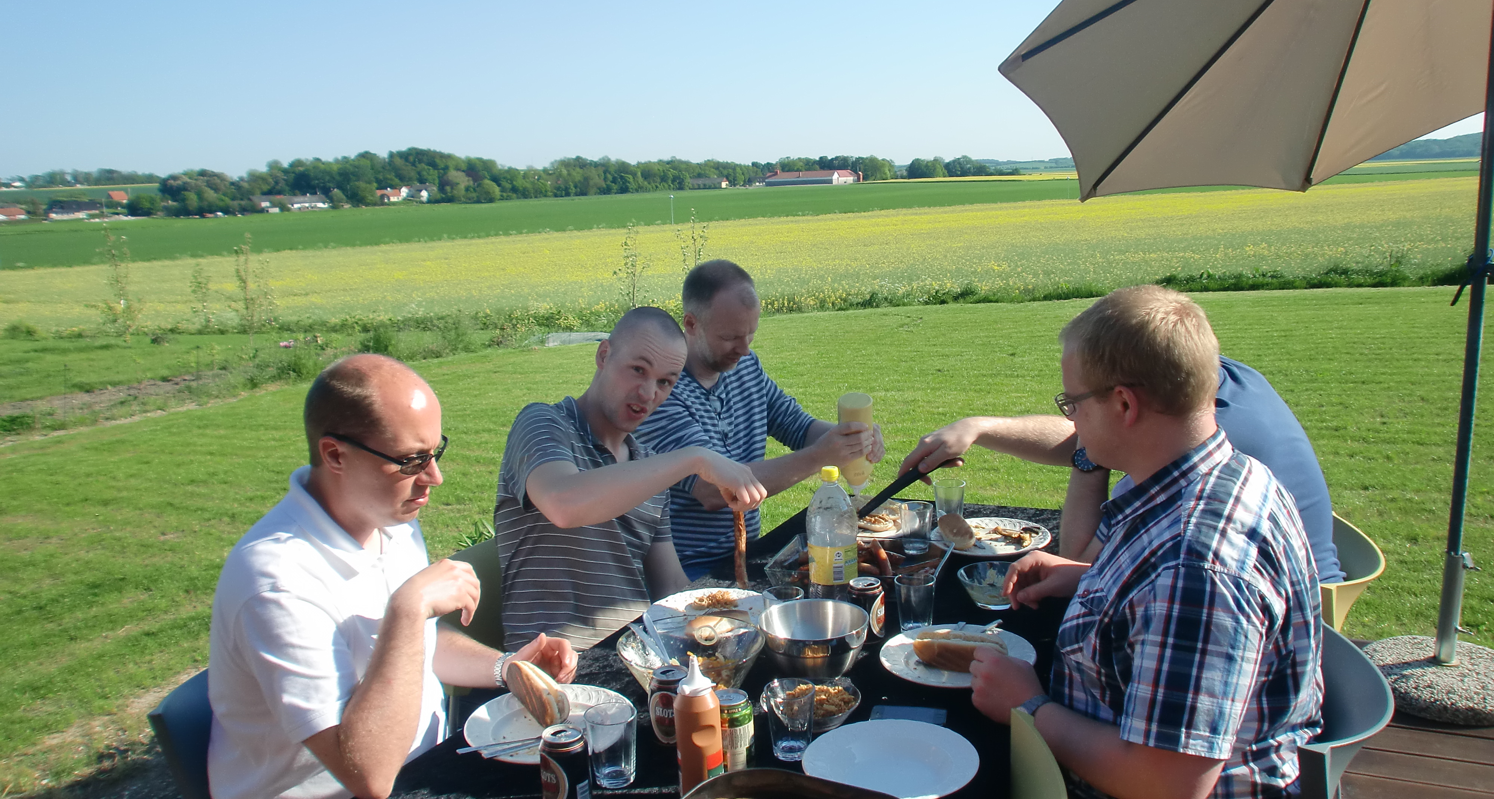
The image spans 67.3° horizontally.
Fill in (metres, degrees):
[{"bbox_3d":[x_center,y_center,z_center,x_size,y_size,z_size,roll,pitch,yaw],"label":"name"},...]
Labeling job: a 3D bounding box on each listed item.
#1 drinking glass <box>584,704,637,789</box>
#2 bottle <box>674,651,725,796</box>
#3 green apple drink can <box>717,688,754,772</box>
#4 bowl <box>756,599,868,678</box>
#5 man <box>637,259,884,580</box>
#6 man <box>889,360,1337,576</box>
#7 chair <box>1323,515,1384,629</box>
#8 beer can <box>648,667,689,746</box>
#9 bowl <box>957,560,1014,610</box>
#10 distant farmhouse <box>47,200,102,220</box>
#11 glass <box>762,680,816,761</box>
[{"bbox_3d":[-0.195,0.510,1.647,0.075,0.102,0.075,-3,11,0],"label":"drinking glass"},{"bbox_3d":[-0.073,0.461,1.573,0.065,0.213,0.065,-3,11,1],"label":"bottle"},{"bbox_3d":[-0.021,0.492,1.653,0.066,0.115,0.066,-3,11,1],"label":"green apple drink can"},{"bbox_3d":[0.118,0.430,1.963,0.192,0.097,0.192,-2,10,0],"label":"bowl"},{"bbox_3d":[0.100,0.364,2.747,0.800,1.380,0.560,4,14,34],"label":"man"},{"bbox_3d":[0.867,0.459,2.506,0.900,1.220,0.600,3,12,23],"label":"man"},{"bbox_3d":[1.185,0.691,2.616,0.530,0.760,0.540,2,11,25],"label":"chair"},{"bbox_3d":[-0.114,0.475,1.726,0.066,0.115,0.066,-2,10,0],"label":"beer can"},{"bbox_3d":[0.478,0.366,2.180,0.135,0.064,0.135,-1,11,0],"label":"bowl"},{"bbox_3d":[-230.864,-64.874,385.000,18.500,6.500,9.000,-5,11,-16],"label":"distant farmhouse"},{"bbox_3d":[0.064,0.466,1.635,0.075,0.100,0.075,-1,11,0],"label":"glass"}]

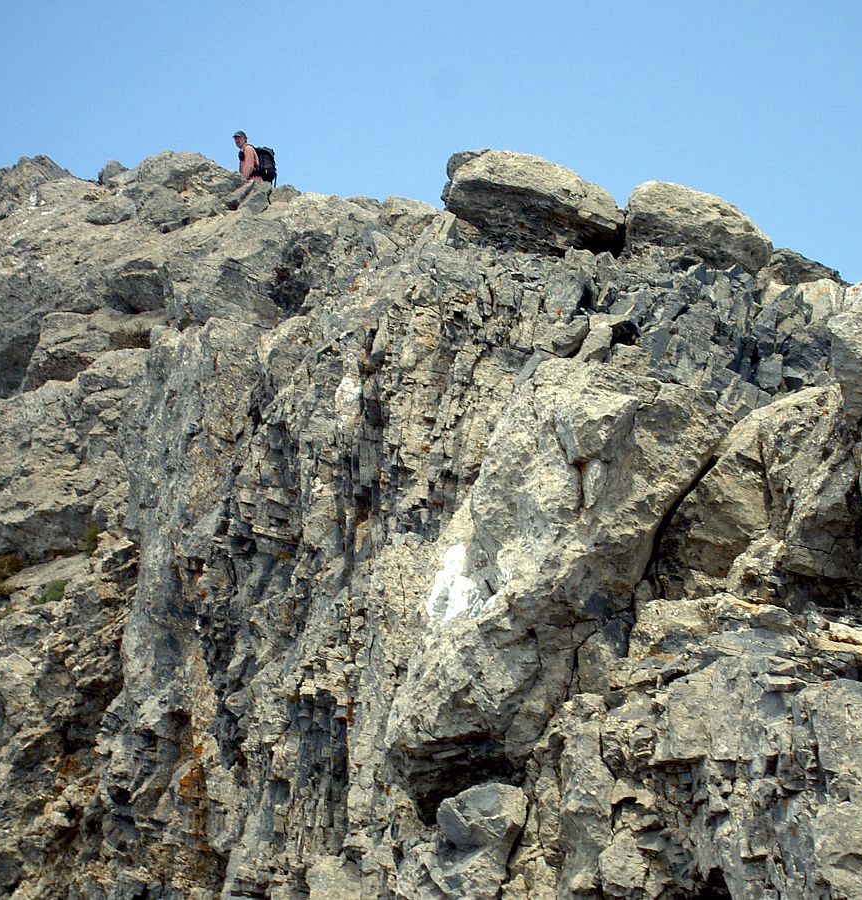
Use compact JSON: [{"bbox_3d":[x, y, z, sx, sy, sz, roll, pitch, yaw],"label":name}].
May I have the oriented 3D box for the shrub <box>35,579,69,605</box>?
[{"bbox_3d":[-4.851,1.809,45.200,0.400,0.300,0.360,0,-13,0],"label":"shrub"}]

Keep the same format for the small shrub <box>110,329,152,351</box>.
[{"bbox_3d":[-4.377,-1.609,51.500,0.600,0.310,0.480,0,-12,0],"label":"small shrub"}]

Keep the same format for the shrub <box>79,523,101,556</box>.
[{"bbox_3d":[-4.410,1.159,45.800,0.280,0.400,0.280,0,-13,0],"label":"shrub"}]

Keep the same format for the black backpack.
[{"bbox_3d":[-2.364,-4.063,50.500,0.300,0.520,0.320,-7,-13,1],"label":"black backpack"}]

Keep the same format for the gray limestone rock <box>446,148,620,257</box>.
[{"bbox_3d":[1.342,-3.254,46.300,2.300,1.250,1.700,0,-13,0],"label":"gray limestone rock"}]

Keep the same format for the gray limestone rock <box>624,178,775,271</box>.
[{"bbox_3d":[3.455,-2.876,45.500,1.900,1.100,1.500,0,-13,0],"label":"gray limestone rock"}]

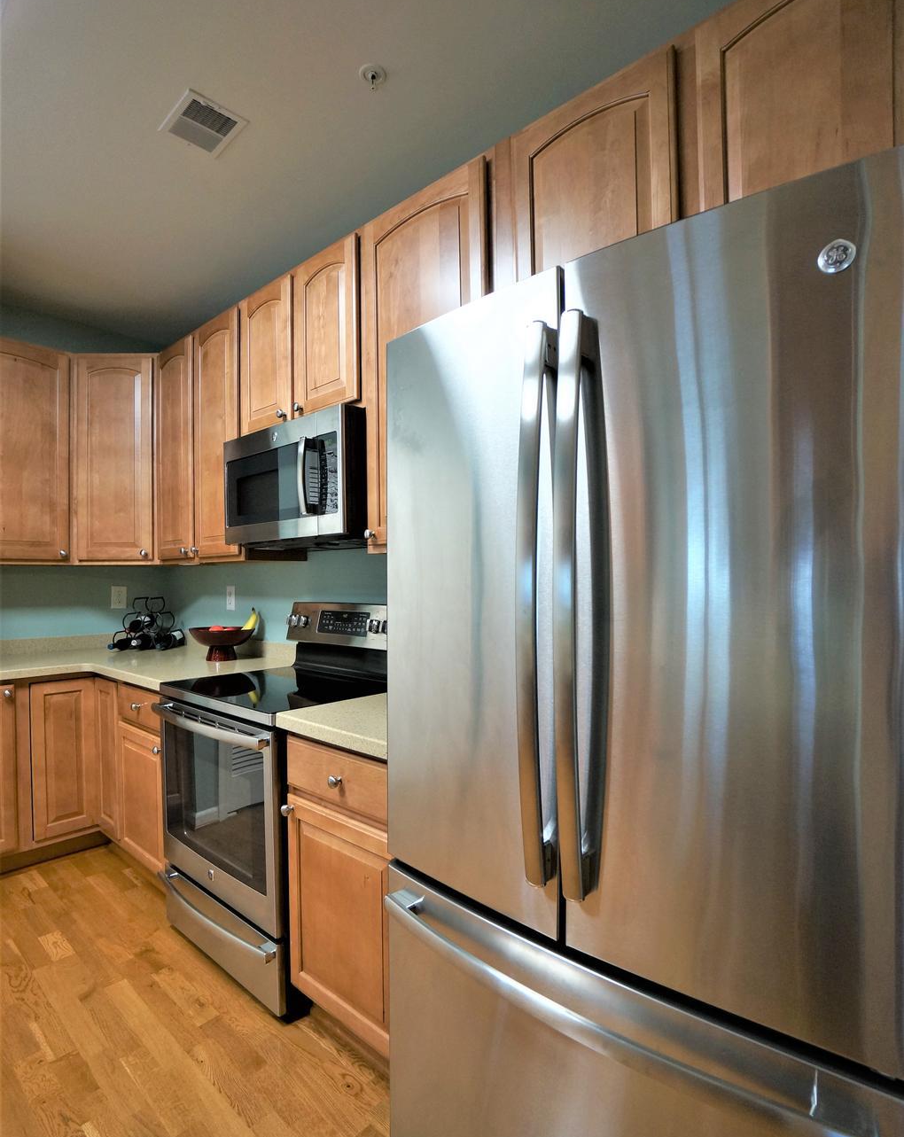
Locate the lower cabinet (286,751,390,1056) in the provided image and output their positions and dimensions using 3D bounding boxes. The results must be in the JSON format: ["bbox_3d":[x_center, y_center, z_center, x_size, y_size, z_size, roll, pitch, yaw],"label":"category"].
[{"bbox_3d":[-0.107,0.837,1.712,0.460,0.756,0.625,-1,-1,40],"label":"lower cabinet"}]

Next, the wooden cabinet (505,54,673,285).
[{"bbox_3d":[0.424,-0.831,1.480,0.423,0.595,0.320,-1,-1,40],"label":"wooden cabinet"}]

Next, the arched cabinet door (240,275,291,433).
[{"bbox_3d":[-0.738,-0.832,2.280,0.382,0.550,0.040,-1,-1,40],"label":"arched cabinet door"}]

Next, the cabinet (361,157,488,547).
[{"bbox_3d":[-0.084,-0.595,1.726,0.504,1.050,0.040,-1,-1,40],"label":"cabinet"}]

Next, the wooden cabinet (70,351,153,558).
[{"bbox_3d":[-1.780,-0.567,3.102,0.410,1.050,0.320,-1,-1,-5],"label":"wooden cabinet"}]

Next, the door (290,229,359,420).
[{"bbox_3d":[-0.446,-0.838,2.033,0.374,0.550,0.040,-1,-1,40],"label":"door"}]

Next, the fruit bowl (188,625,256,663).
[{"bbox_3d":[-1.109,0.372,2.748,0.295,0.140,0.295,-1,-1,0],"label":"fruit bowl"}]

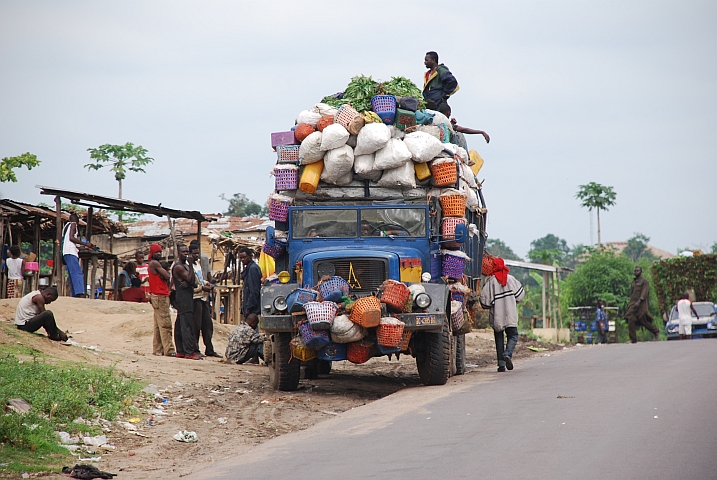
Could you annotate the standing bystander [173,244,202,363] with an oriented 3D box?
[{"bbox_3d":[-2.564,0.930,60.400,0.380,1.724,0.500,0,0,40],"label":"standing bystander"}]

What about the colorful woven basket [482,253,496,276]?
[{"bbox_3d":[2.025,0.396,62.500,0.370,0.350,0.370,0,0,5],"label":"colorful woven basket"}]

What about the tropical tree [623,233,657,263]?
[{"bbox_3d":[14.650,2.033,210.000,2.100,4.849,2.100,0,0,0],"label":"tropical tree"}]

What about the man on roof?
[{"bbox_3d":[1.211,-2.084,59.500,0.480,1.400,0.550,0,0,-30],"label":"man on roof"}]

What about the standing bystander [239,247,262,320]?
[{"bbox_3d":[-1.657,0.963,61.800,0.360,1.695,0.500,0,0,-26],"label":"standing bystander"}]

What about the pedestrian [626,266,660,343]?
[{"bbox_3d":[6.310,1.444,89.500,0.850,1.711,0.550,0,0,-34],"label":"pedestrian"}]

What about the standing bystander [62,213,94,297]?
[{"bbox_3d":[-5.551,0.324,80.000,0.600,1.720,0.480,0,0,-22],"label":"standing bystander"}]

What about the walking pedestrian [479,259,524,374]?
[{"bbox_3d":[2.145,1.117,60.000,0.640,1.713,0.500,0,0,4],"label":"walking pedestrian"}]

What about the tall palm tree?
[{"bbox_3d":[10.591,0.130,180.000,1.950,5.400,1.950,0,0,0],"label":"tall palm tree"}]

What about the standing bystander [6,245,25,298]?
[{"bbox_3d":[-6.472,0.744,76.000,0.420,1.300,0.300,0,0,9],"label":"standing bystander"}]

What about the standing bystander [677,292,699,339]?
[{"bbox_3d":[8.495,2.128,104.000,0.550,1.570,0.360,0,0,6],"label":"standing bystander"}]

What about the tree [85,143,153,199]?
[{"bbox_3d":[-7.746,-0.855,130.000,2.250,4.583,2.250,0,0,0],"label":"tree"}]

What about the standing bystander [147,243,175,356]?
[{"bbox_3d":[-2.983,0.916,61.000,0.420,1.710,0.500,0,0,25],"label":"standing bystander"}]

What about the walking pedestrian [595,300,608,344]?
[{"bbox_3d":[7.360,2.680,122.000,0.360,1.696,0.480,0,0,28],"label":"walking pedestrian"}]

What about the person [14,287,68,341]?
[{"bbox_3d":[-4.697,1.097,59.500,0.770,0.805,0.480,0,0,9],"label":"person"}]

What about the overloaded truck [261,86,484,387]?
[{"bbox_3d":[0.216,-0.160,57.900,2.700,4.400,8.200,0,0,5],"label":"overloaded truck"}]

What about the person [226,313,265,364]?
[{"bbox_3d":[-1.668,1.482,60.000,0.700,0.790,0.520,0,0,-3],"label":"person"}]

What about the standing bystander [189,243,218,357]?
[{"bbox_3d":[-2.332,0.912,61.000,0.420,1.719,0.500,0,0,37],"label":"standing bystander"}]

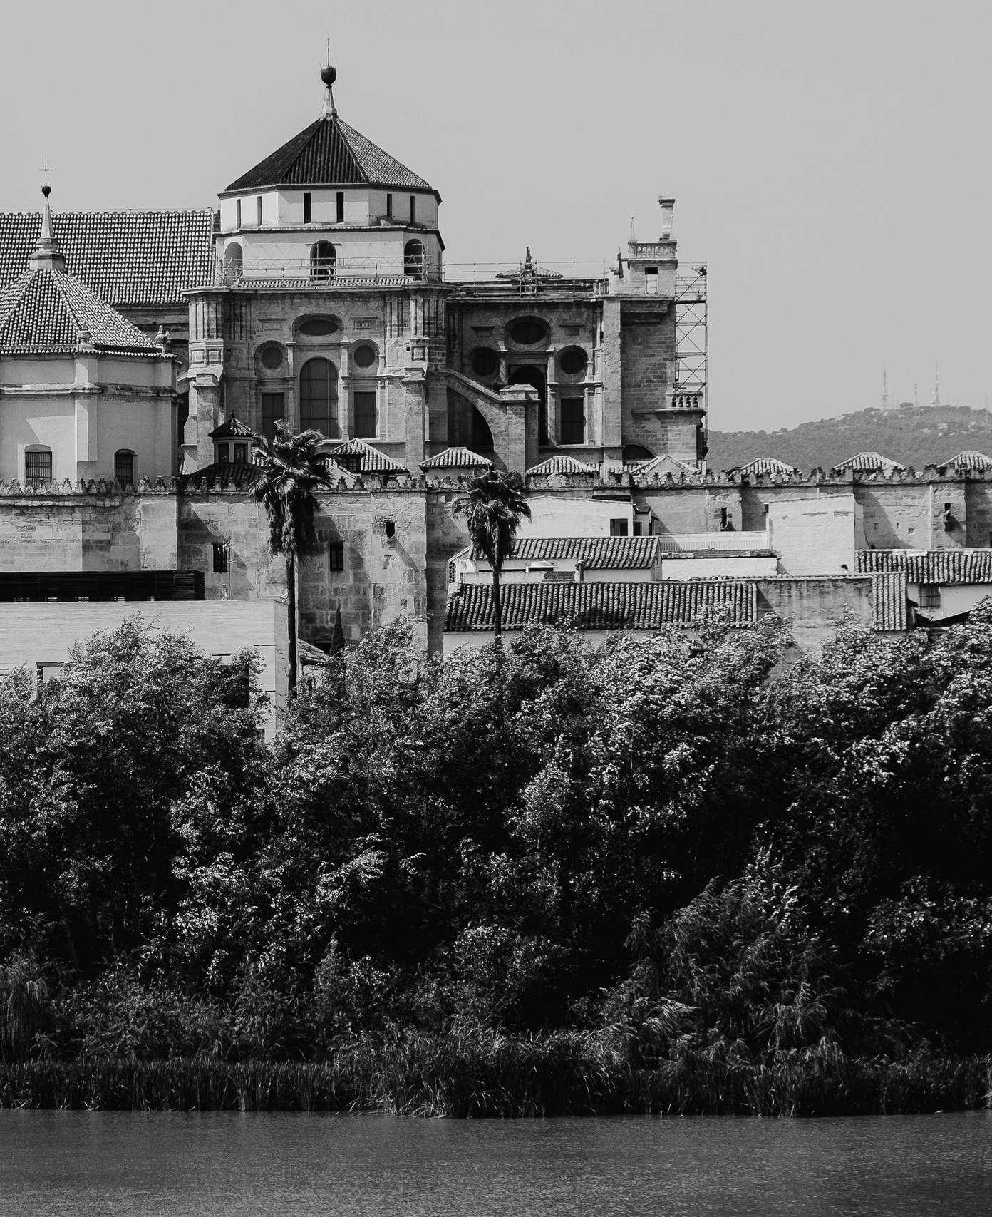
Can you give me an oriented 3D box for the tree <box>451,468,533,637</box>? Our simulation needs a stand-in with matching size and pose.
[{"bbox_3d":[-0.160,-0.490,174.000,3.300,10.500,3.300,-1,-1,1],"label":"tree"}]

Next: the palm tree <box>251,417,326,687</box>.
[{"bbox_3d":[-8.310,-1.270,170.000,3.200,12.600,3.200,-1,-1,1],"label":"palm tree"}]

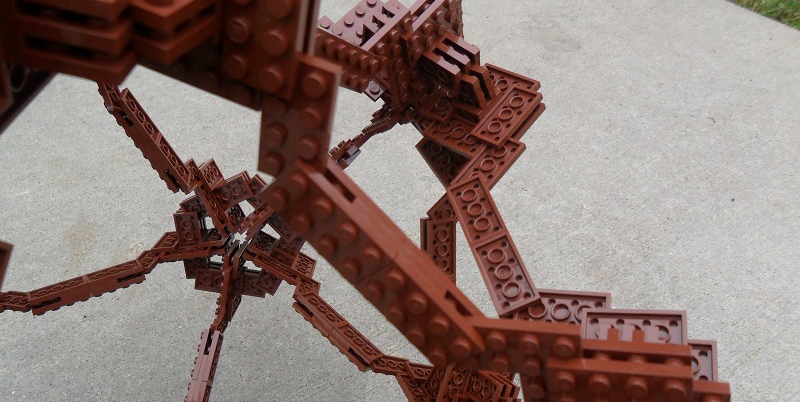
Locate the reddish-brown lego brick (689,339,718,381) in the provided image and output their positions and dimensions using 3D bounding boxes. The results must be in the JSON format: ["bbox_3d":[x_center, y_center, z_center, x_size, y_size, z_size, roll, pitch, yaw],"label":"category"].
[{"bbox_3d":[0.086,0.057,0.185,0.016,0.005,0.032,-3,51,28],"label":"reddish-brown lego brick"}]

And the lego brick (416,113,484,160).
[{"bbox_3d":[0.027,-0.030,0.282,0.032,0.005,0.016,30,72,39],"label":"lego brick"}]

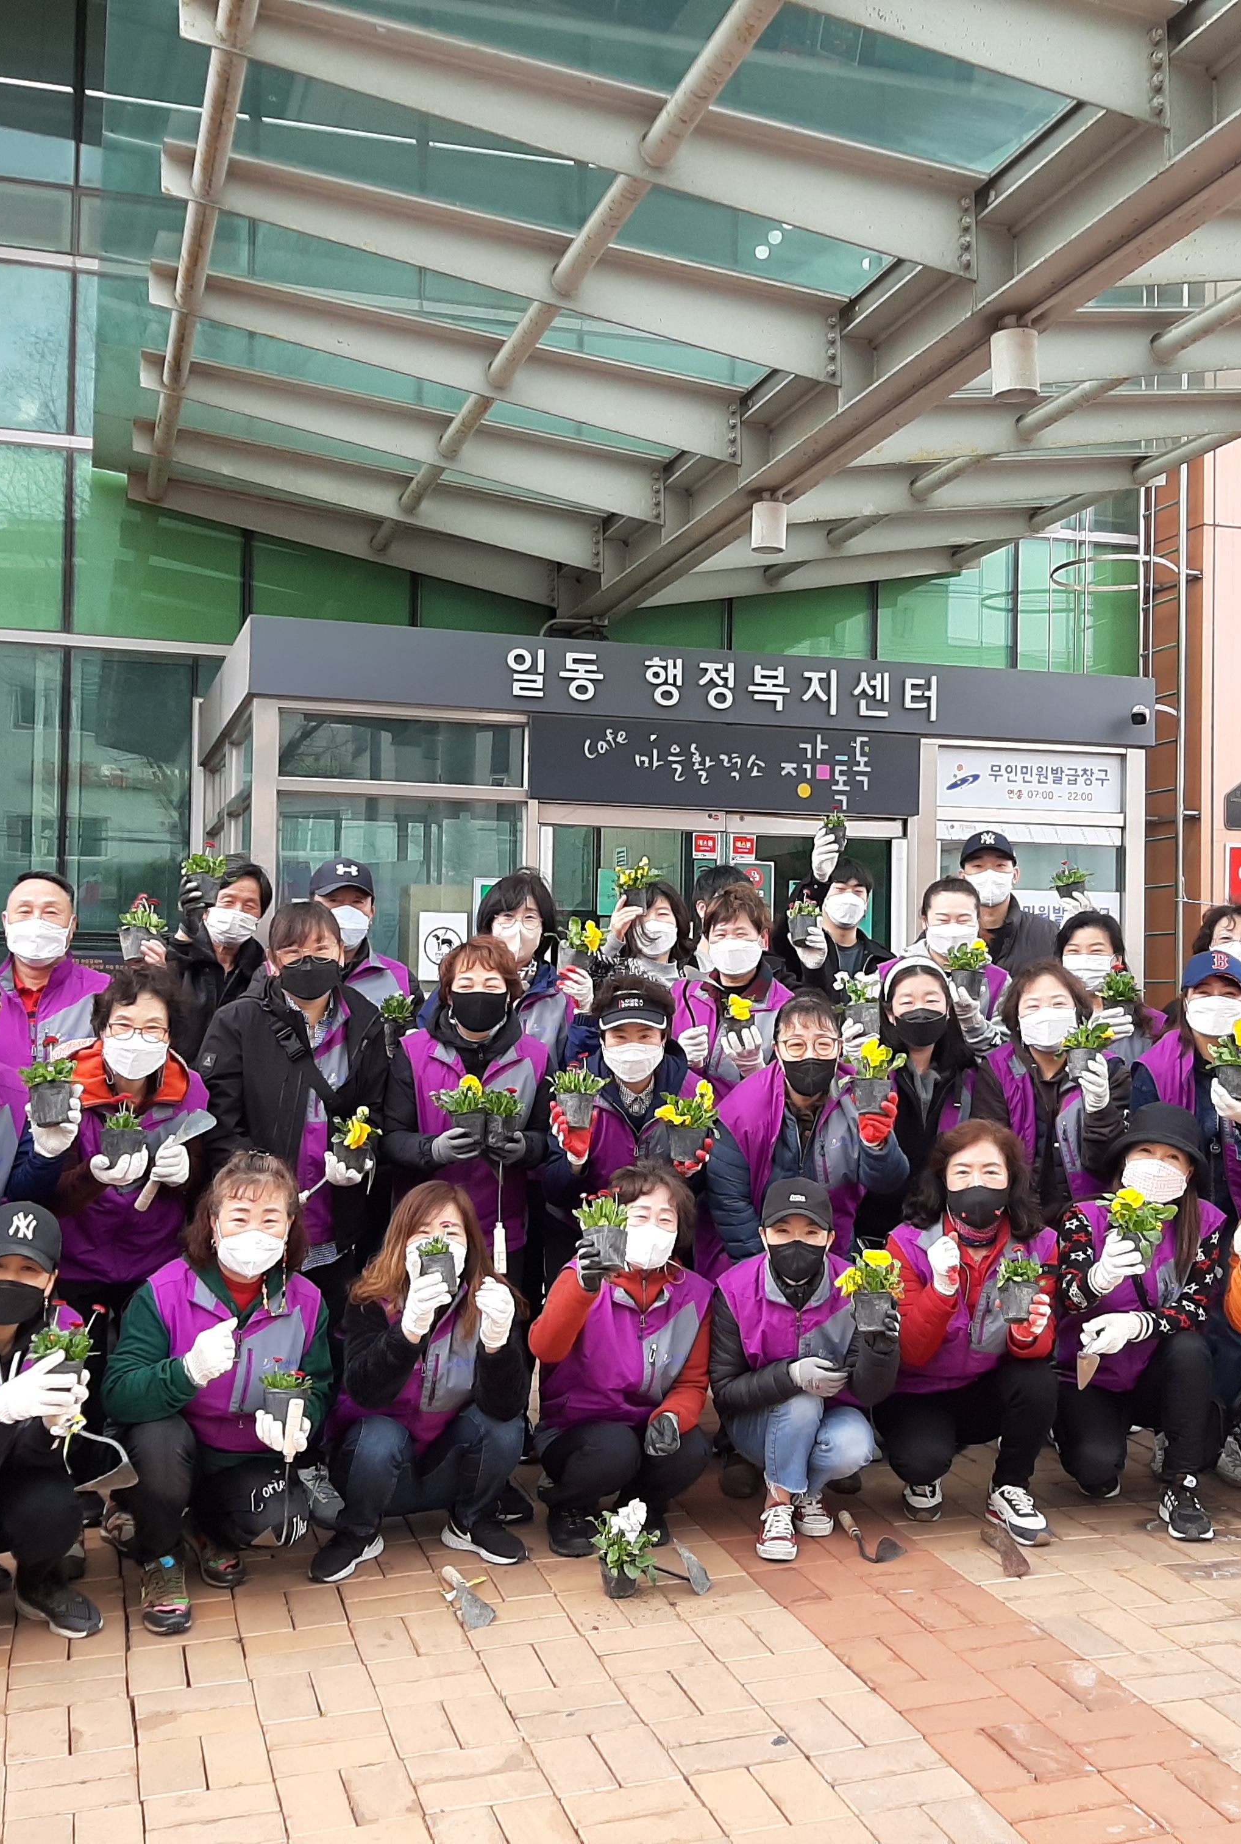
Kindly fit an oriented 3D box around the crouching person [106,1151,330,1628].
[{"bbox_3d":[-0.904,1.023,4.189,0.490,0.970,0.640,1,-2,-10],"label":"crouching person"}]

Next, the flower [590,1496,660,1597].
[{"bbox_3d":[0.011,1.435,4.240,0.155,0.215,0.145,0,-2,0],"label":"flower"}]

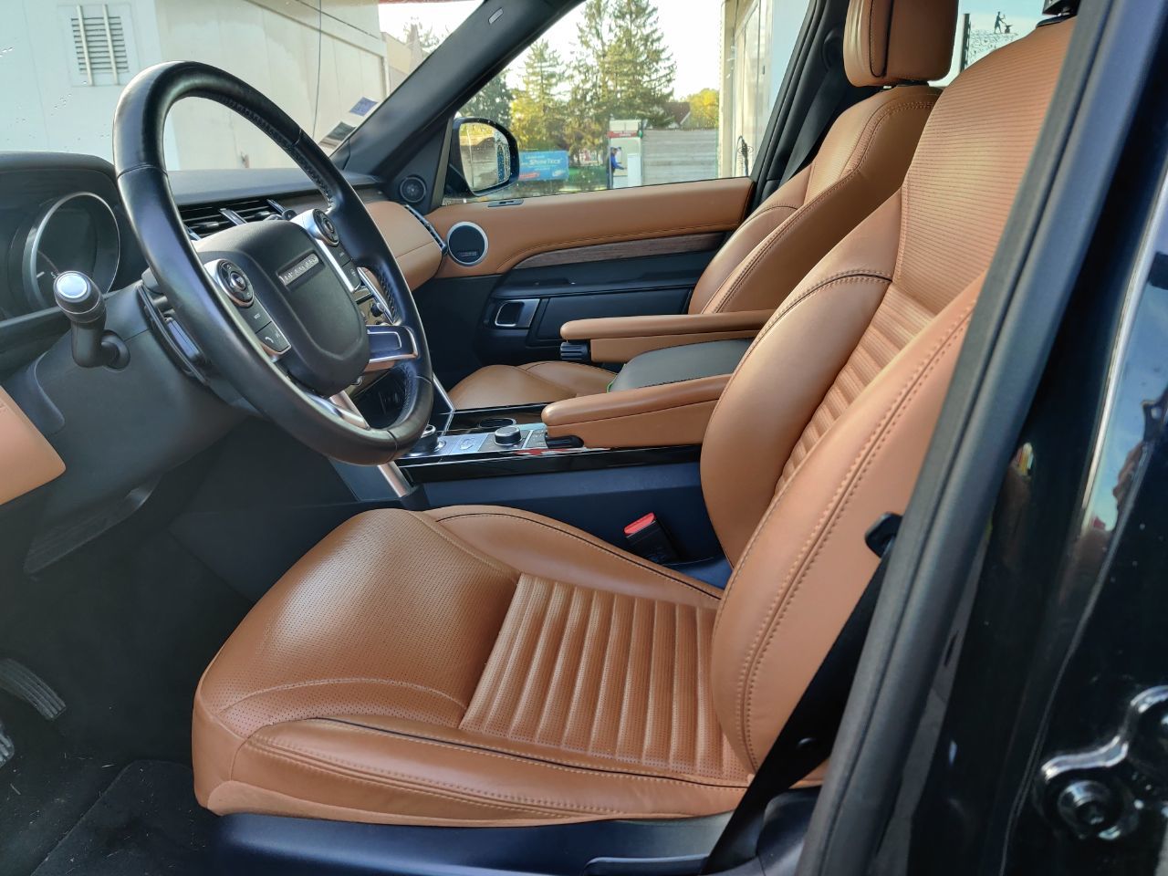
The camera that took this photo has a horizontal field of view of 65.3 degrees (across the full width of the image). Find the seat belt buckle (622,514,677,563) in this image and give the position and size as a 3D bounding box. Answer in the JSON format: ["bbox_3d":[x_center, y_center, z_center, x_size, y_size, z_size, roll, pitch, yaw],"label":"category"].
[{"bbox_3d":[0.090,0.139,1.127,0.043,0.083,0.025,-26,17,17],"label":"seat belt buckle"}]

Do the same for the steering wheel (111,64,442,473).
[{"bbox_3d":[-0.272,-0.141,0.814,0.090,0.380,0.380,-25,17,14],"label":"steering wheel"}]

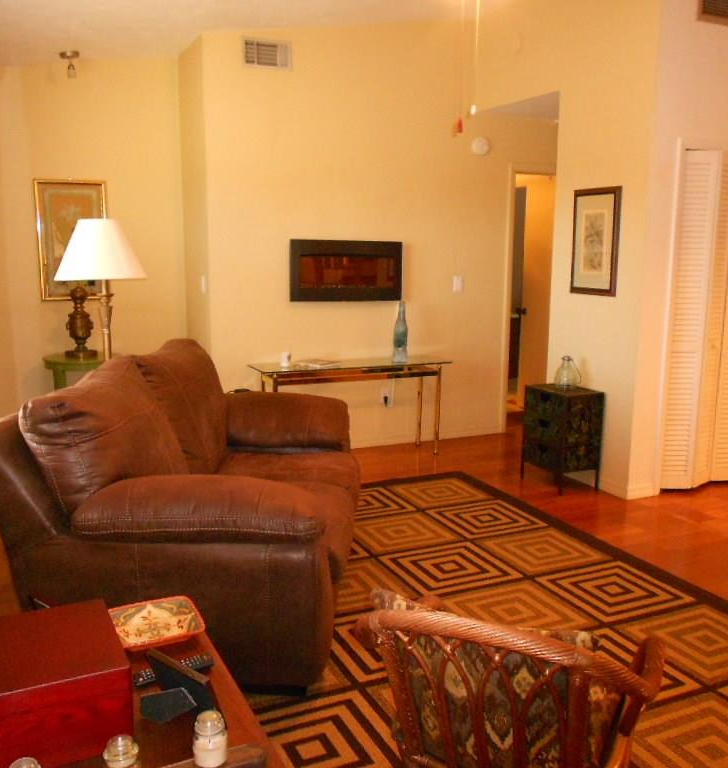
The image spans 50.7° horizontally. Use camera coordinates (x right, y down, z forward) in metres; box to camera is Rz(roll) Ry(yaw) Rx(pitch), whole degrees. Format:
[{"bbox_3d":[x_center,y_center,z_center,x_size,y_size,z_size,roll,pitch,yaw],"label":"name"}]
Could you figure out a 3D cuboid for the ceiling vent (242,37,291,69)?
[{"bbox_3d":[-0.624,-2.151,5.010,0.343,0.183,0.025,-4,10,-23],"label":"ceiling vent"}]

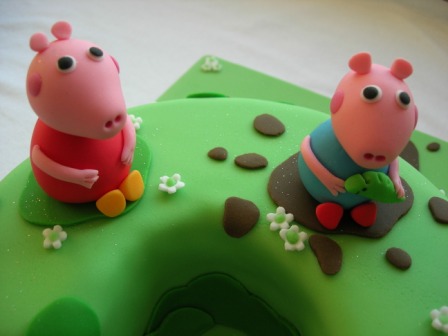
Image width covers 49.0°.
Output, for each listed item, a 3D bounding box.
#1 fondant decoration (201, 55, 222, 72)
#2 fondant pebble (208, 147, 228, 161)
[{"bbox_3d":[-0.011,-0.090,0.429,0.018,0.004,0.018,1,46,-1],"label":"fondant decoration"},{"bbox_3d":[-0.003,-0.007,0.241,0.010,0.004,0.007,1,46,-1],"label":"fondant pebble"}]

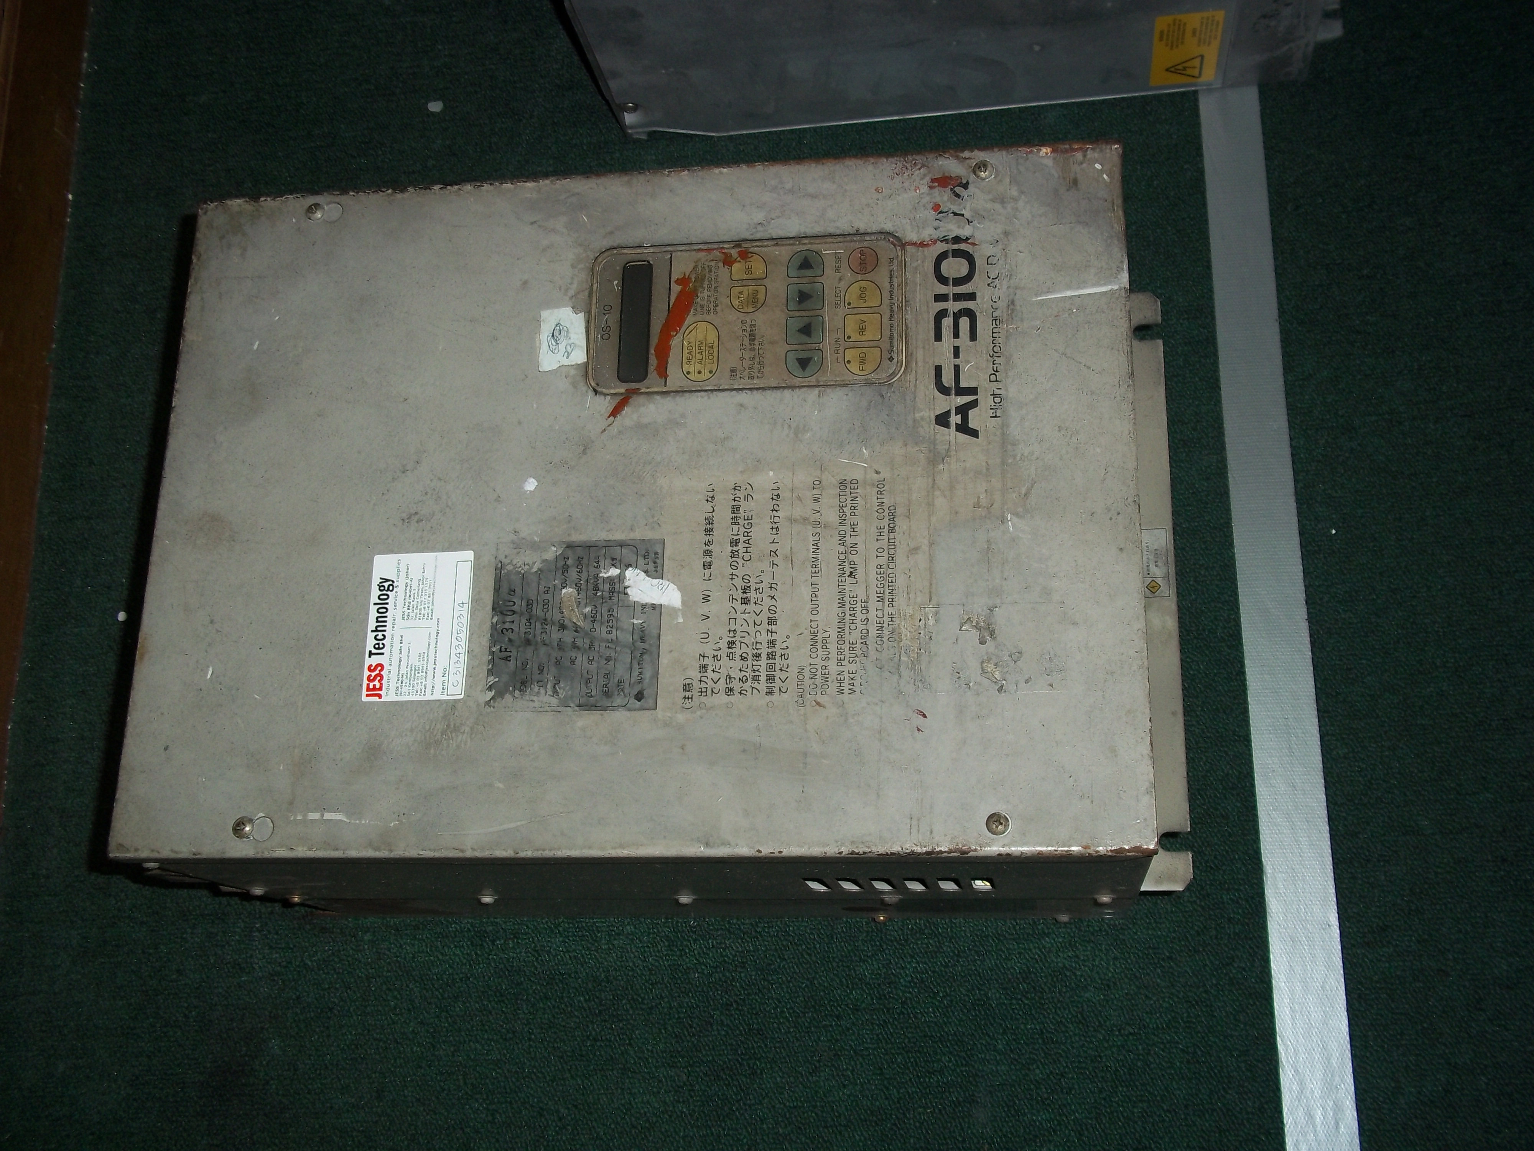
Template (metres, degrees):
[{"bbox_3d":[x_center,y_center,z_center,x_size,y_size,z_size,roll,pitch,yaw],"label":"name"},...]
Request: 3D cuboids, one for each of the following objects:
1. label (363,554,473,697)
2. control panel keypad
[{"bbox_3d":[-0.175,0.025,0.802,0.053,0.002,0.077,-2,72,9],"label":"label"},{"bbox_3d":[-0.011,-0.135,0.828,0.165,0.012,0.088,-2,72,9],"label":"control panel keypad"}]

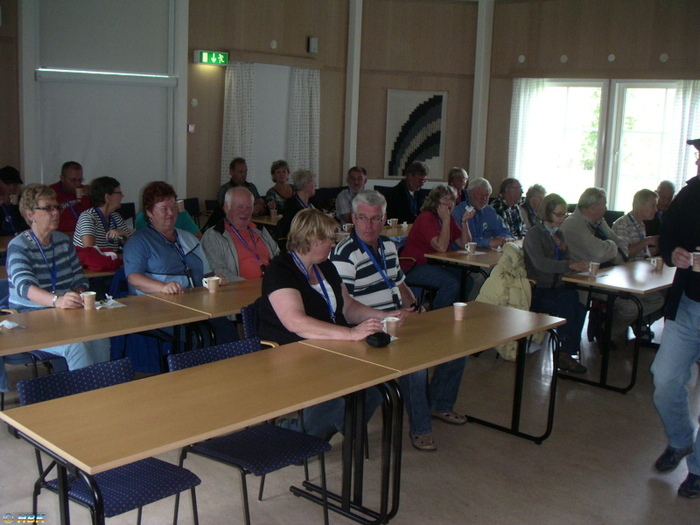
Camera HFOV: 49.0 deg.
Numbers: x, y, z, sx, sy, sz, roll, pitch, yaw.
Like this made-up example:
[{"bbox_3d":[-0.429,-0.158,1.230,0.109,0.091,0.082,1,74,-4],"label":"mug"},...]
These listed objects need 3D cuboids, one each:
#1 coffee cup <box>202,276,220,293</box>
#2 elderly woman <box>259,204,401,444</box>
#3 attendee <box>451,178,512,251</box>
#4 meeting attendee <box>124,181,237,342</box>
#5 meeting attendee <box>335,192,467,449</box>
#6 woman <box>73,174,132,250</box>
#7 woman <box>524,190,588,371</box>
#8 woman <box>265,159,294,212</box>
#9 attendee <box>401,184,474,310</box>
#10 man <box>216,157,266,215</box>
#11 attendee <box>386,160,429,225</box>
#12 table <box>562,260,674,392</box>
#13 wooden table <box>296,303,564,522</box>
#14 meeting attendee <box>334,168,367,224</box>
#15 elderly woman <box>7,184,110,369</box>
[{"bbox_3d":[-0.783,0.126,4.379,0.105,0.080,0.075,2,9,0],"label":"coffee cup"},{"bbox_3d":[-0.112,0.397,3.787,0.843,1.284,0.568,7,11,31],"label":"elderly woman"},{"bbox_3d":[1.159,-0.074,6.615,0.800,1.291,0.600,11,13,42],"label":"attendee"},{"bbox_3d":[-1.076,0.197,4.758,0.804,1.303,0.588,11,13,43],"label":"meeting attendee"},{"bbox_3d":[0.235,0.274,4.195,0.760,1.331,0.630,11,13,43],"label":"meeting attendee"},{"bbox_3d":[-1.721,0.009,5.629,0.750,1.251,0.550,9,12,37],"label":"woman"},{"bbox_3d":[1.551,0.139,5.664,0.706,1.284,0.490,9,12,38],"label":"woman"},{"bbox_3d":[-0.735,-0.445,8.359,0.500,1.321,0.720,-4,11,-32],"label":"woman"},{"bbox_3d":[0.739,-0.026,6.631,0.833,1.245,0.529,9,12,38],"label":"attendee"},{"bbox_3d":[-1.090,-0.410,8.018,0.580,1.340,0.750,-5,12,-37],"label":"man"},{"bbox_3d":[0.634,-0.329,7.794,0.780,1.372,0.560,10,13,41],"label":"attendee"},{"bbox_3d":[2.192,0.435,5.770,0.608,0.706,1.372,11,13,43],"label":"table"},{"bbox_3d":[0.460,0.689,3.904,0.598,0.706,1.382,11,13,43],"label":"wooden table"},{"bbox_3d":[0.160,-0.318,8.080,0.764,1.313,0.539,11,13,43],"label":"meeting attendee"},{"bbox_3d":[-1.532,0.243,4.108,0.750,1.298,0.580,10,12,40],"label":"elderly woman"}]

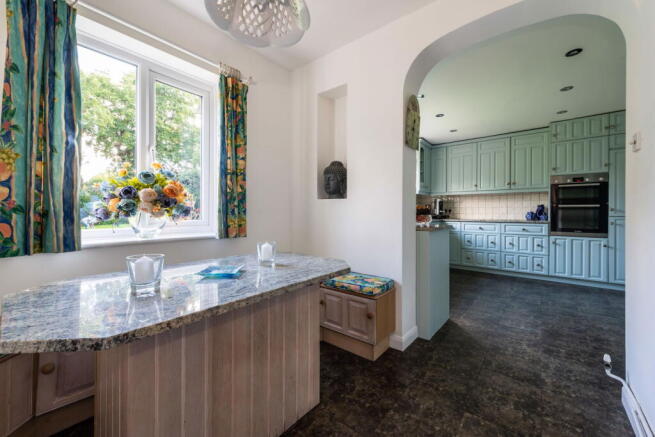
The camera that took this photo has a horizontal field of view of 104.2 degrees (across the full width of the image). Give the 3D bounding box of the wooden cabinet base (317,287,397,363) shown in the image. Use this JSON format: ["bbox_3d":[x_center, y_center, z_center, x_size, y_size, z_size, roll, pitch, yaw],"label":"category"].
[{"bbox_3d":[0.205,0.788,2.095,0.623,0.487,0.290,0,1,40],"label":"wooden cabinet base"}]

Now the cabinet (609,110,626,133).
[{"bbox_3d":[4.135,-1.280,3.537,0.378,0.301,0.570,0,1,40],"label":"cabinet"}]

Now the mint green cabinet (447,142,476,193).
[{"bbox_3d":[2.678,-0.955,4.994,0.523,0.890,0.339,0,0,40],"label":"mint green cabinet"}]

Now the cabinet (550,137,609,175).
[{"bbox_3d":[3.761,-0.885,3.856,0.602,0.498,0.570,0,1,40],"label":"cabinet"}]

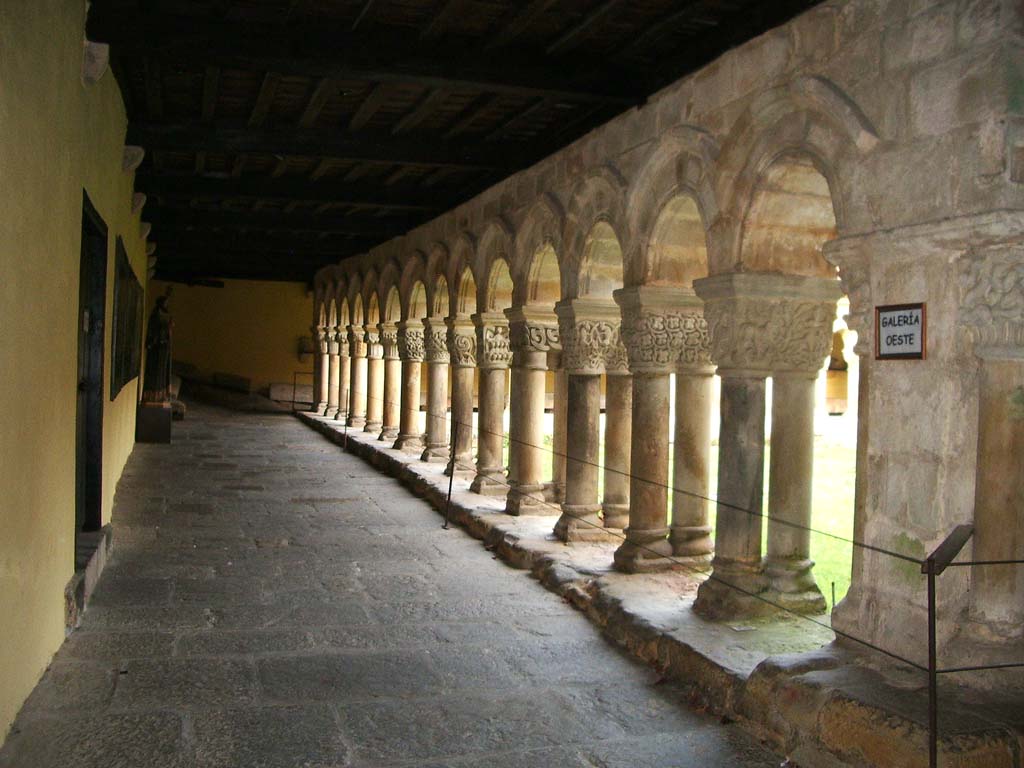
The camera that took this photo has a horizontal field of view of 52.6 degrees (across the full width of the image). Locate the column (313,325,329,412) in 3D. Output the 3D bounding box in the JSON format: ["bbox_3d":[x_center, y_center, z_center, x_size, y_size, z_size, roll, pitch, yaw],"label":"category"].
[{"bbox_3d":[-3.982,-0.310,22.768,0.605,1.876,0.434,1,1,-16],"label":"column"}]

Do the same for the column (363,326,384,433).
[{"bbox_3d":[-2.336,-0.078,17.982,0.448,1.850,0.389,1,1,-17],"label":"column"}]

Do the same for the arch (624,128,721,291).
[{"bbox_3d":[1.171,-1.028,6.188,0.511,0.901,1.306,1,1,-16],"label":"arch"}]

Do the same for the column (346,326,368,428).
[{"bbox_3d":[-2.726,-0.130,19.358,0.605,1.823,0.434,1,1,-16],"label":"column"}]

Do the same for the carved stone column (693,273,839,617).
[{"bbox_3d":[1.349,0.328,5.659,0.605,1.804,0.434,1,1,-16],"label":"carved stone column"}]

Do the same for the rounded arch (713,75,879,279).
[{"bbox_3d":[1.531,-0.975,4.949,0.511,0.876,1.437,1,1,-16],"label":"rounded arch"}]

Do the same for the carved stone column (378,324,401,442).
[{"bbox_3d":[-1.769,-0.024,16.335,0.605,1.796,0.434,1,1,-16],"label":"carved stone column"}]

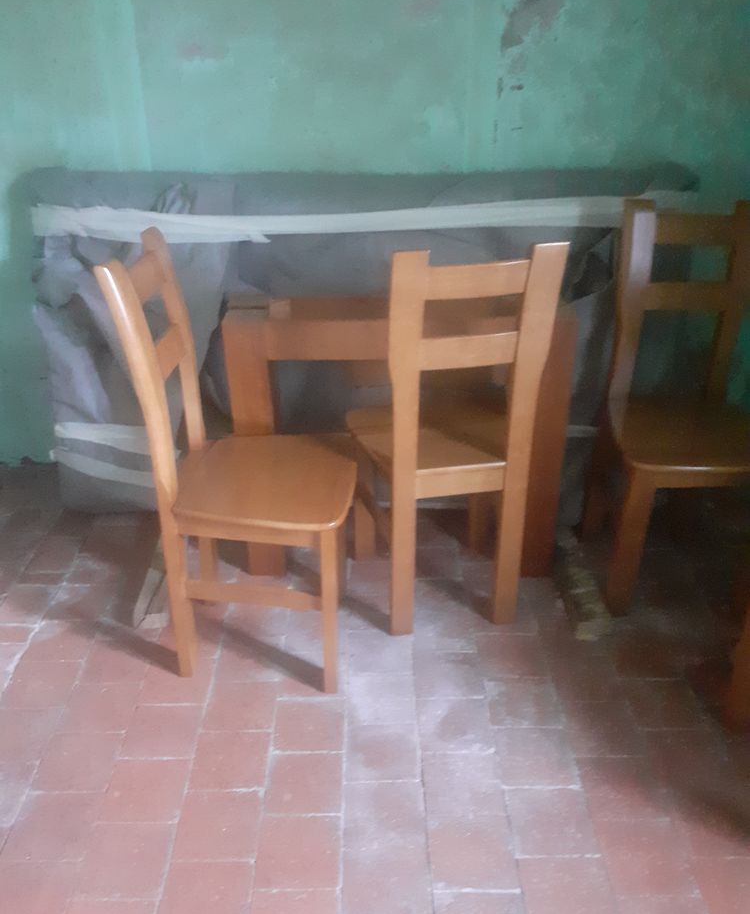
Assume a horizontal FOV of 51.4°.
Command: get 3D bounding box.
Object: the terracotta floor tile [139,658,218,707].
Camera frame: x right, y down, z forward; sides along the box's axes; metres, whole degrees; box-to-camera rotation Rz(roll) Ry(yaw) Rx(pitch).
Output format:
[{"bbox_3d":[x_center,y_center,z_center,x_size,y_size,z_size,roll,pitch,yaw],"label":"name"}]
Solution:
[{"bbox_3d":[-0.469,0.541,1.859,0.156,0.016,0.150,0,28,0],"label":"terracotta floor tile"}]

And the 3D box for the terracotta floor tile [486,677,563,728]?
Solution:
[{"bbox_3d":[0.331,0.557,1.757,0.153,0.015,0.147,-1,29,0],"label":"terracotta floor tile"}]

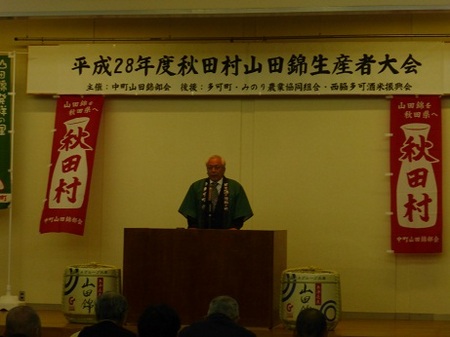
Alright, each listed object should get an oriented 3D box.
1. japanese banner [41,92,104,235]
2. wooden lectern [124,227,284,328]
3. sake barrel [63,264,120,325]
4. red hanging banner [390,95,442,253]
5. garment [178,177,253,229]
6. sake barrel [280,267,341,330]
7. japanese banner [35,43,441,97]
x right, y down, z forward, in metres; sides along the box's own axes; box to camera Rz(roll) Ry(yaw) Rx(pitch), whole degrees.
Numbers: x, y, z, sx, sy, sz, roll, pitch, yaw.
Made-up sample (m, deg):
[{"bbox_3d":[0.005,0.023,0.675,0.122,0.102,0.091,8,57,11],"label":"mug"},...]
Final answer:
[{"bbox_3d":[-1.764,-0.034,15.977,0.553,1.668,0.039,3,-14,13],"label":"japanese banner"},{"bbox_3d":[-0.200,1.129,14.475,1.529,0.979,0.854,0,-3,11],"label":"wooden lectern"},{"bbox_3d":[-1.388,1.307,14.624,0.622,0.601,0.622,1,-3,2],"label":"sake barrel"},{"bbox_3d":[2.133,0.067,15.461,0.567,1.746,0.029,0,-3,10],"label":"red hanging banner"},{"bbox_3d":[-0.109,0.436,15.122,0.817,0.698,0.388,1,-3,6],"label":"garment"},{"bbox_3d":[0.865,1.311,13.998,0.609,0.606,0.609,0,-3,11],"label":"sake barrel"},{"bbox_3d":[0.059,-1.135,15.854,4.825,0.583,0.039,0,-3,10],"label":"japanese banner"}]

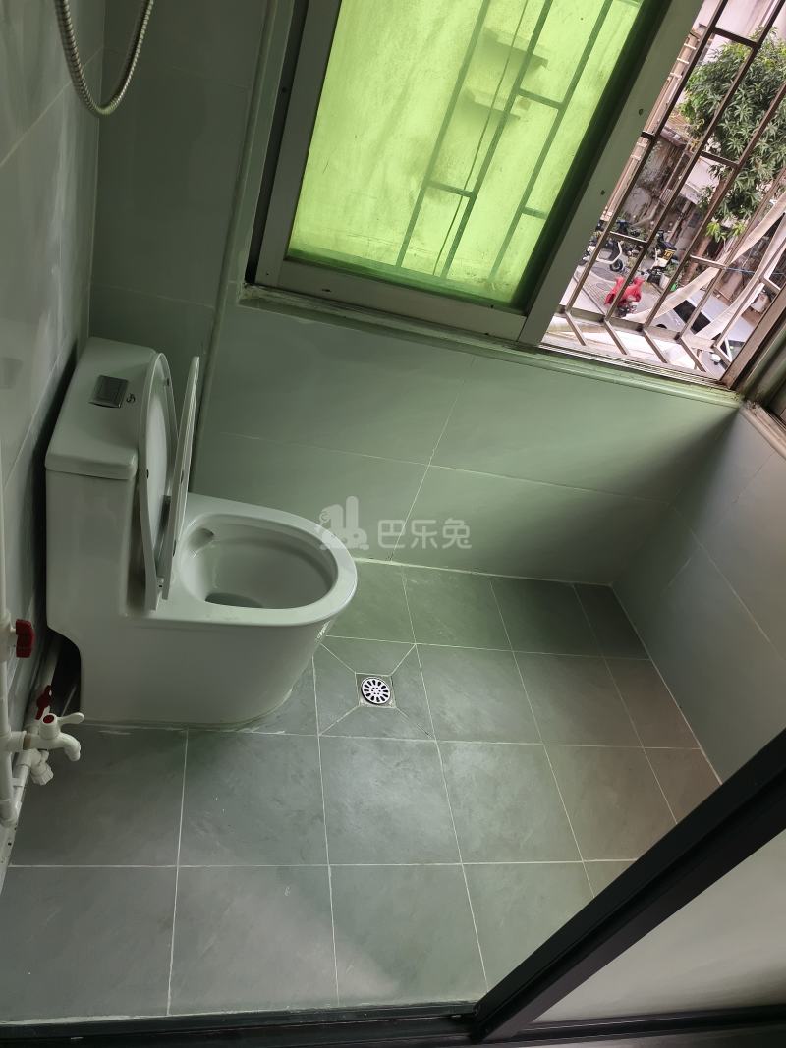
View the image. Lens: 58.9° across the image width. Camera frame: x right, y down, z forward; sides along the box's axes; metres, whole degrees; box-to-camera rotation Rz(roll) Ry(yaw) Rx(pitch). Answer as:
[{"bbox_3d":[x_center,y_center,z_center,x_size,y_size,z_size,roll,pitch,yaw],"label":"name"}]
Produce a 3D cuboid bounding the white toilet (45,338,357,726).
[{"bbox_3d":[-0.357,0.039,1.457,0.599,0.790,0.388,8,40,-17],"label":"white toilet"}]

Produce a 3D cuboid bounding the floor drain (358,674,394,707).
[{"bbox_3d":[-0.044,0.430,1.794,0.088,0.012,0.088,7,40,-17],"label":"floor drain"}]

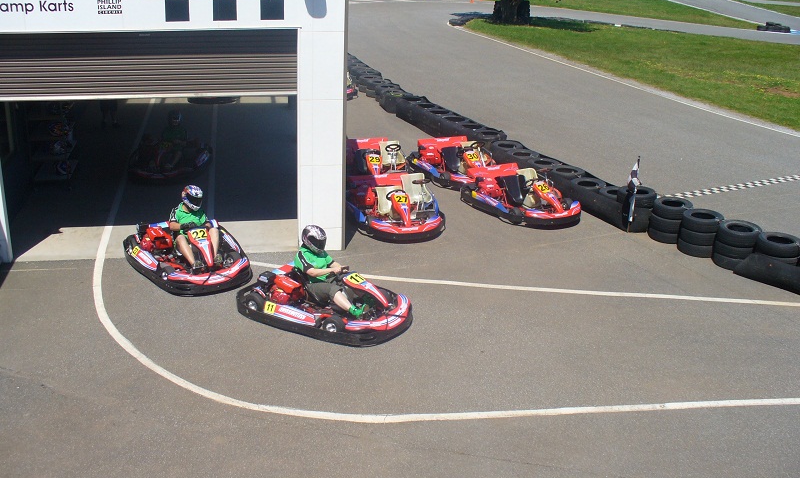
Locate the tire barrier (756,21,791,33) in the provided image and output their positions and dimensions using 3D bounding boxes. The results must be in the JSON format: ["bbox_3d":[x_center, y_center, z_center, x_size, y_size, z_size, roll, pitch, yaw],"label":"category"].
[{"bbox_3d":[19.589,-11.060,44.800,1.700,0.420,0.650,12,22,24],"label":"tire barrier"}]

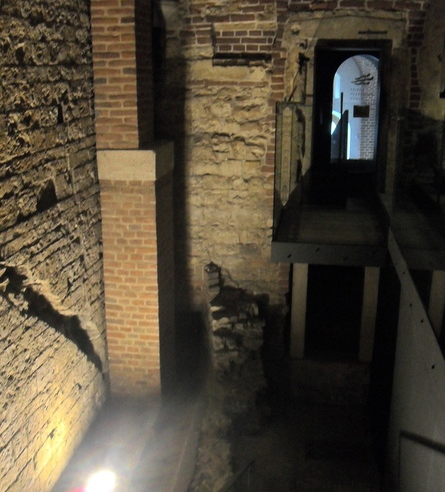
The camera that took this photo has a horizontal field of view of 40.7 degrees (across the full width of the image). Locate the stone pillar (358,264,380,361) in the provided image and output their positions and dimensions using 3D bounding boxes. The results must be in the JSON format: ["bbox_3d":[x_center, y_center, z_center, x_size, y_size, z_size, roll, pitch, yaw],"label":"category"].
[{"bbox_3d":[1.442,0.643,5.903,0.141,1.023,0.150,3,16,9],"label":"stone pillar"}]

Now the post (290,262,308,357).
[{"bbox_3d":[0.771,0.617,6.011,0.148,1.038,0.150,3,16,9],"label":"post"}]

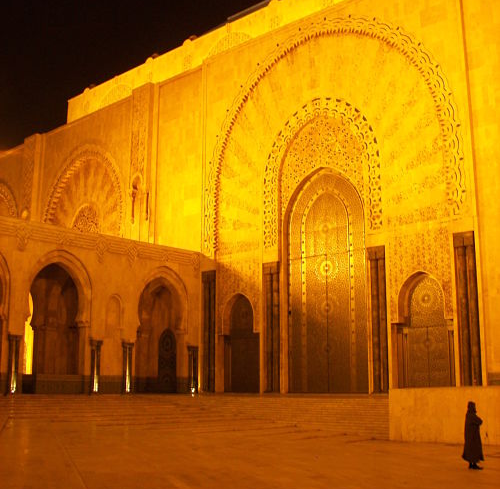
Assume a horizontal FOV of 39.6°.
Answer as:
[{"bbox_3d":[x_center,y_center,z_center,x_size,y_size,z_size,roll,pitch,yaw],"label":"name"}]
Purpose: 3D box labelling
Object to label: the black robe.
[{"bbox_3d":[5.876,5.042,18.234,0.520,1.367,0.450,0,-11,0],"label":"black robe"}]

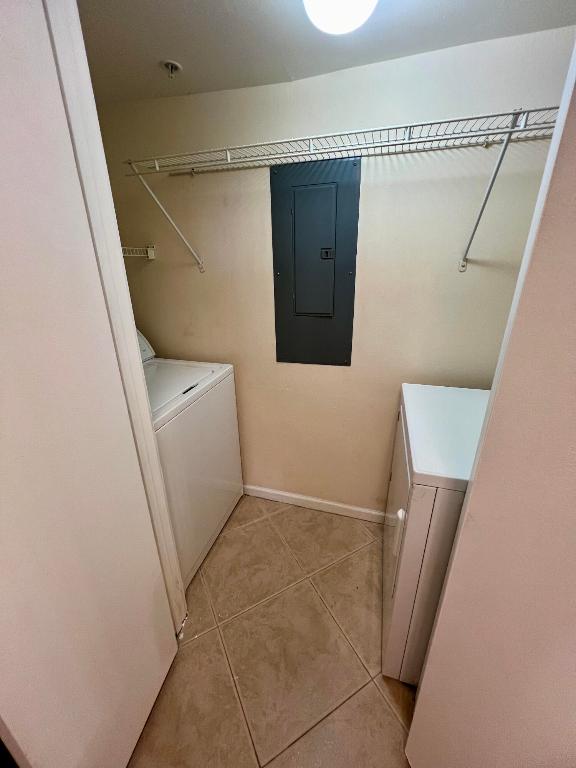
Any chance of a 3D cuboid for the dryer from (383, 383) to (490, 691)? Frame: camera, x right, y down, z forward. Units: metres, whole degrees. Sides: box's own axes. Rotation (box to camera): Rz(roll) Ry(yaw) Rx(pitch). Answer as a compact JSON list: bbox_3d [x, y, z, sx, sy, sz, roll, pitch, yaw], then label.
[{"bbox_3d":[0.751,0.522,1.079,0.680,1.050,0.690,6,21,17],"label":"dryer"}]

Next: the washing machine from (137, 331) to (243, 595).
[{"bbox_3d":[-0.726,0.331,1.563,0.670,1.100,0.686,5,21,15],"label":"washing machine"}]

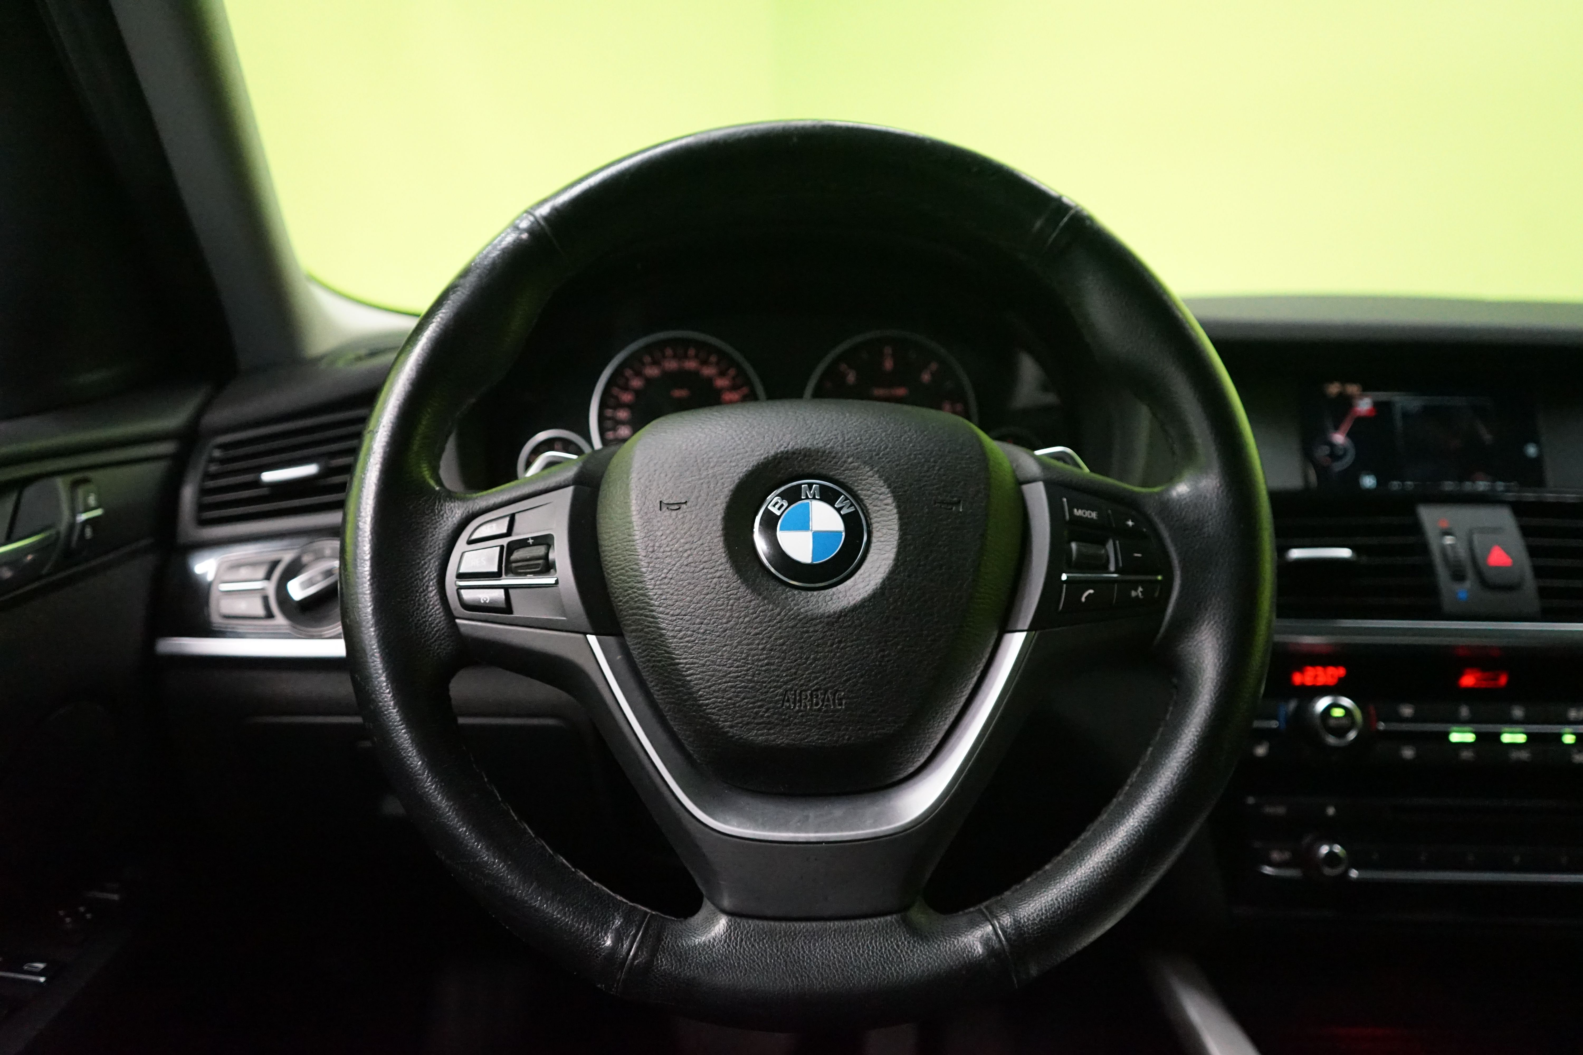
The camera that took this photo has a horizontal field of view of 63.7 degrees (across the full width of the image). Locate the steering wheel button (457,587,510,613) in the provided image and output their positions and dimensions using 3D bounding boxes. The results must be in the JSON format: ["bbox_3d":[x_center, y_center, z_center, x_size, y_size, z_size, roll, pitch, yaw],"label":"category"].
[{"bbox_3d":[-0.124,0.029,0.514,0.020,0.009,0.006,0,-18,-2],"label":"steering wheel button"}]

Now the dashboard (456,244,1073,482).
[{"bbox_3d":[-0.016,-0.087,0.715,0.335,0.140,0.120,0,-3,0],"label":"dashboard"}]

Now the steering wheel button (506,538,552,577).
[{"bbox_3d":[-0.106,0.012,0.514,0.018,0.015,0.008,0,-18,-2],"label":"steering wheel button"}]

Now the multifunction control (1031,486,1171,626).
[{"bbox_3d":[0.125,0.011,0.516,0.053,0.055,0.015,0,-18,2],"label":"multifunction control"}]

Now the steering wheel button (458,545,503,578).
[{"bbox_3d":[-0.126,0.014,0.515,0.018,0.012,0.006,0,-18,-2],"label":"steering wheel button"}]

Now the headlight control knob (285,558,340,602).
[{"bbox_3d":[-0.258,0.028,0.690,0.032,0.026,0.020,0,1,-6],"label":"headlight control knob"}]

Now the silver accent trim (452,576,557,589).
[{"bbox_3d":[-0.116,0.022,0.515,0.042,0.004,0.003,0,-18,-2],"label":"silver accent trim"}]

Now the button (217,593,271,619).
[{"bbox_3d":[-0.299,0.043,0.697,0.028,0.013,0.008,0,-1,-6],"label":"button"}]

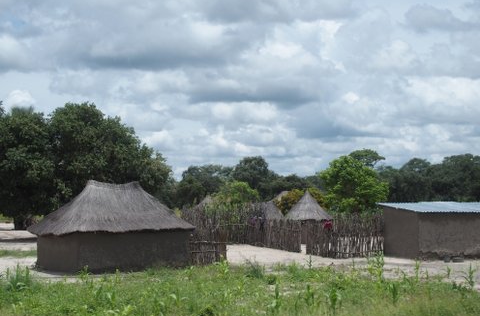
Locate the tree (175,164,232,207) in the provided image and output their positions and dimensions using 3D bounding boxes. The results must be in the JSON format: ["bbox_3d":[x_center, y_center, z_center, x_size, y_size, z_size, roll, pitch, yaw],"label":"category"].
[{"bbox_3d":[-4.321,4.295,114.921,7.000,7.000,6.500,0,-2,0],"label":"tree"}]

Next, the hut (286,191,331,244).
[{"bbox_3d":[4.343,3.930,62.390,2.950,3.350,2.950,0,-2,0],"label":"hut"}]

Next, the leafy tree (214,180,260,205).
[{"bbox_3d":[-0.185,3.851,71.902,3.500,4.300,3.400,0,-2,0],"label":"leafy tree"}]

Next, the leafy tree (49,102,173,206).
[{"bbox_3d":[-11.064,0.962,83.032,10.500,11.000,9.800,0,-2,0],"label":"leafy tree"}]

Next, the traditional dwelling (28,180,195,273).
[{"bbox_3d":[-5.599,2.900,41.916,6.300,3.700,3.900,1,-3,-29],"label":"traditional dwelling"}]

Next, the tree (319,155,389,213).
[{"bbox_3d":[8.529,2.943,72.941,5.300,6.200,5.000,0,-2,0],"label":"tree"}]

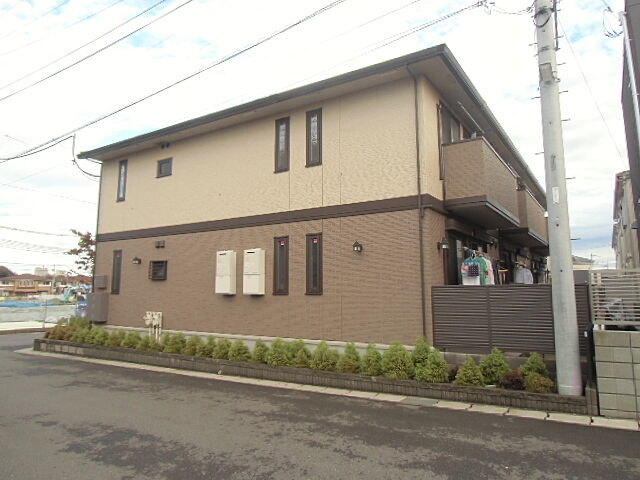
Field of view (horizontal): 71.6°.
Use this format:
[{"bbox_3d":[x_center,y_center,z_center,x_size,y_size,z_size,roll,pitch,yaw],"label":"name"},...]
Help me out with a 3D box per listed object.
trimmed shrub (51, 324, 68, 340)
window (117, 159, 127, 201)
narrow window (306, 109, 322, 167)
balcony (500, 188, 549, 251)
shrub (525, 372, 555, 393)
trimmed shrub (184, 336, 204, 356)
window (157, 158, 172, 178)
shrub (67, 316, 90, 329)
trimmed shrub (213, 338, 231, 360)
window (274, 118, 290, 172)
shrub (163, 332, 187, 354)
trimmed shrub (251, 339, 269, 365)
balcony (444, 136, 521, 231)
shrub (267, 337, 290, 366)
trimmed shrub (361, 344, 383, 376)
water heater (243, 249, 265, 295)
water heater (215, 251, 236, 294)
[{"bbox_3d":[-8.076,2.853,13.756,0.530,0.457,0.530,-4,-8,33],"label":"trimmed shrub"},{"bbox_3d":[-6.202,-1.854,13.934,0.420,1.330,0.100,-4,-8,32],"label":"window"},{"bbox_3d":[-0.128,-2.337,10.166,0.430,1.310,0.100,-4,-7,32],"label":"narrow window"},{"bbox_3d":[7.313,-0.650,15.916,0.880,1.450,4.700,-4,-8,33],"label":"balcony"},{"bbox_3d":[3.166,2.039,6.400,0.410,0.255,0.410,-4,-7,32],"label":"shrub"},{"bbox_3d":[-2.980,2.492,10.536,0.460,0.486,0.460,0,-6,0],"label":"trimmed shrub"},{"bbox_3d":[-4.520,-2.087,12.874,0.636,0.497,0.100,-4,-8,33],"label":"window"},{"bbox_3d":[-7.683,2.720,14.174,0.600,0.530,0.600,-4,-7,32],"label":"shrub"},{"bbox_3d":[-2.225,2.452,10.049,0.434,0.455,0.434,0,-6,0],"label":"trimmed shrub"},{"bbox_3d":[-0.902,-2.284,10.677,0.430,1.340,0.100,-4,-8,32],"label":"window"},{"bbox_3d":[-3.412,2.442,10.423,0.520,0.540,0.520,-4,-8,32],"label":"shrub"},{"bbox_3d":[-1.288,2.363,9.448,0.400,0.520,0.400,0,-6,0],"label":"trimmed shrub"},{"bbox_3d":[4.161,-1.230,11.104,0.880,1.430,4.050,-4,-7,32],"label":"balcony"},{"bbox_3d":[-0.841,2.250,8.993,0.490,0.510,0.490,0,-6,0],"label":"shrub"},{"bbox_3d":[0.904,2.098,7.770,0.400,0.600,0.400,0,-7,0],"label":"trimmed shrub"},{"bbox_3d":[-1.547,0.761,10.500,0.475,1.047,0.220,-4,-8,33],"label":"water heater"},{"bbox_3d":[-2.342,0.830,11.082,0.500,1.070,0.200,-4,-8,32],"label":"water heater"}]

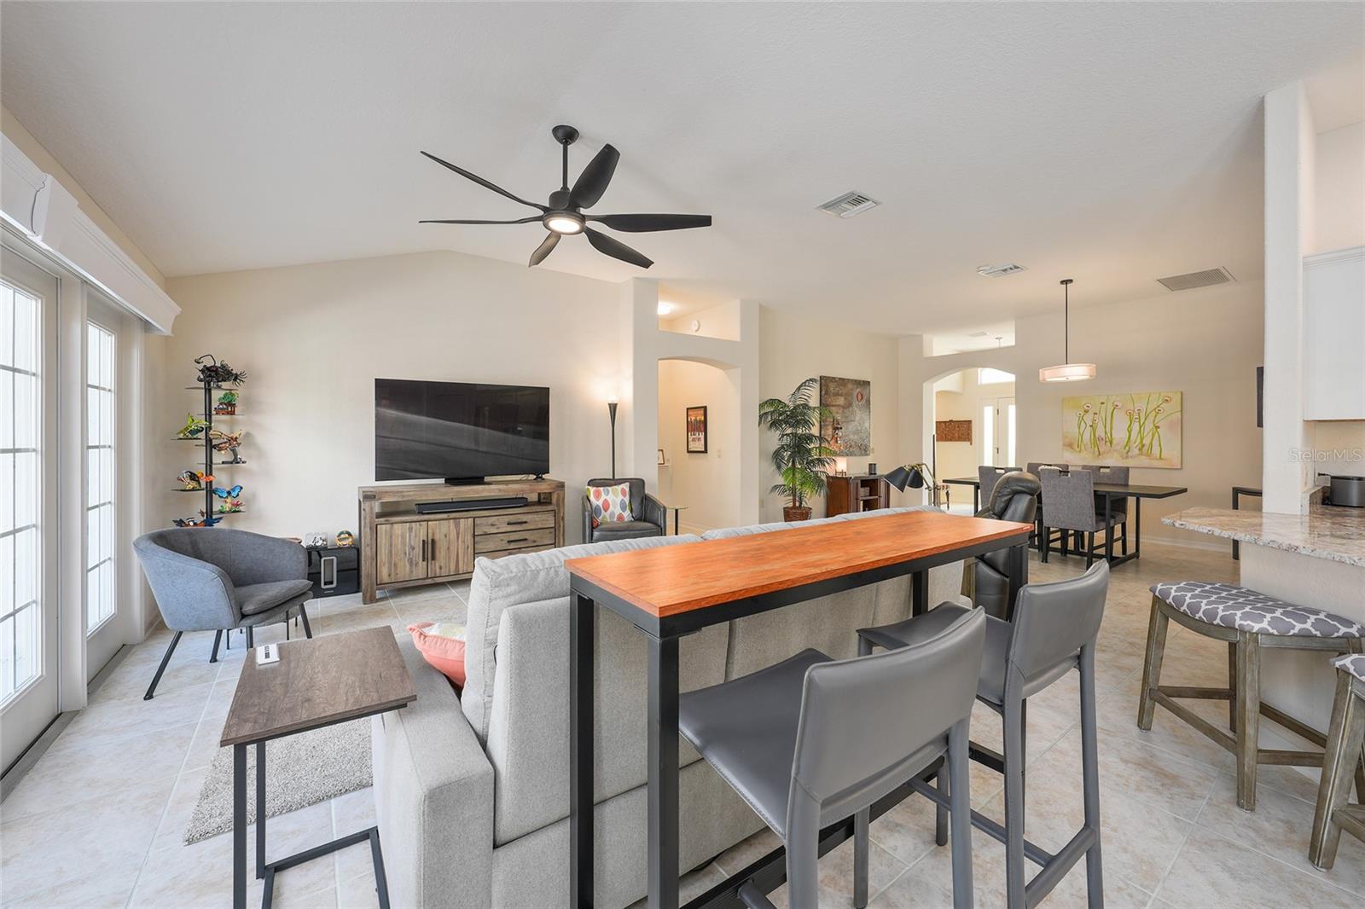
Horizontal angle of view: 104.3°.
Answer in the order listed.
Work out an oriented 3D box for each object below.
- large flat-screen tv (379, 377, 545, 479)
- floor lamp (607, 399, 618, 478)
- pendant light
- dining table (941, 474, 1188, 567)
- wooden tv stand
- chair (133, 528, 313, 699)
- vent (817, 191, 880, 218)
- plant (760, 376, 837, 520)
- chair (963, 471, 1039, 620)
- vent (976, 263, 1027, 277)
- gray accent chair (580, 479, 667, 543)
[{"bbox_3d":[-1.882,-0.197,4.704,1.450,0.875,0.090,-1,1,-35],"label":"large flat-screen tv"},{"bbox_3d":[-0.716,0.255,5.497,0.250,1.650,0.250,-1,1,-35],"label":"floor lamp"},{"bbox_3d":[4.168,-1.338,5.754,0.615,1.080,0.615,-1,1,-35],"label":"pendant light"},{"bbox_3d":[4.065,0.696,5.798,0.950,0.750,1.970,-1,1,-35],"label":"dining table"},{"bbox_3d":[-1.877,0.682,4.653,1.600,0.850,0.450,-1,1,-35],"label":"wooden tv stand"},{"bbox_3d":[-2.420,0.780,2.790,0.670,0.775,0.690,0,1,0],"label":"chair"},{"bbox_3d":[1.220,-1.810,3.881,0.340,0.035,0.340,-1,1,-35],"label":"vent"},{"bbox_3d":[1.470,0.030,6.760,0.980,2.020,0.920,0,1,0],"label":"plant"},{"bbox_3d":[1.930,0.621,3.750,0.920,1.030,0.820,1,1,40],"label":"chair"},{"bbox_3d":[3.265,-1.859,5.391,0.340,0.035,0.340,-1,1,-35],"label":"vent"},{"bbox_3d":[-0.550,0.673,5.020,0.710,0.845,0.720,0,1,-26],"label":"gray accent chair"}]

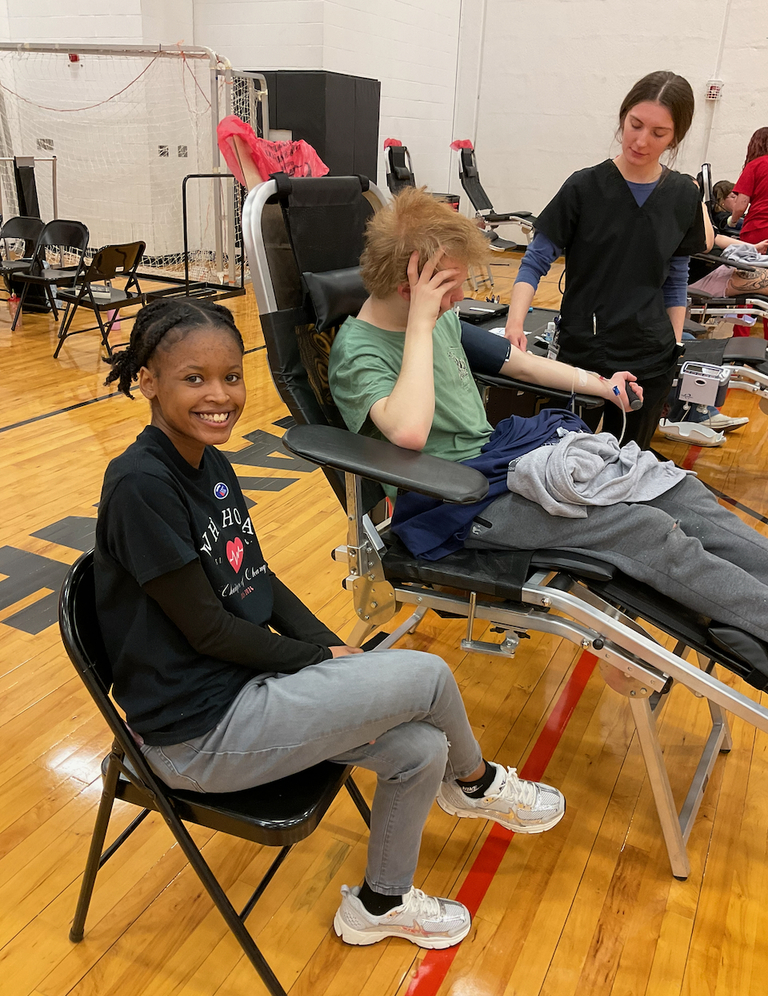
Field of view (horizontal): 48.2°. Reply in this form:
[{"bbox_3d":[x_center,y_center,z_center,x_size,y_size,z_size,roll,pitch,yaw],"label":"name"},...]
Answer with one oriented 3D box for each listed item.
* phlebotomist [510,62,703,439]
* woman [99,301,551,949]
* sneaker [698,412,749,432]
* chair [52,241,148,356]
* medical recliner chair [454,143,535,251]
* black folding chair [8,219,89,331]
[{"bbox_3d":[0.599,-0.347,2.506,0.500,1.600,0.360,10,24,16],"label":"phlebotomist"},{"bbox_3d":[-0.089,0.284,1.481,0.810,1.210,0.470,12,24,20],"label":"woman"},{"bbox_3d":[1.866,-0.405,4.730,0.285,0.115,0.105,-2,23,1],"label":"sneaker"},{"bbox_3d":[-1.856,-1.298,5.613,0.510,0.755,0.470,13,25,24],"label":"chair"},{"bbox_3d":[1.630,-3.659,10.881,1.500,1.350,0.680,15,26,27],"label":"medical recliner chair"},{"bbox_3d":[-2.449,-1.623,6.327,0.470,0.755,0.510,11,24,20],"label":"black folding chair"}]

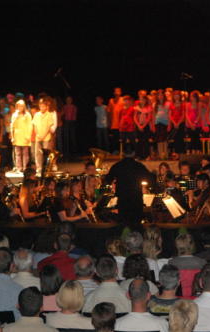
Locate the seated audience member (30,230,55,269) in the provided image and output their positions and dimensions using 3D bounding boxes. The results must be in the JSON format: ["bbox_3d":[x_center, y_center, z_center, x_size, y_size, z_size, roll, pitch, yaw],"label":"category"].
[{"bbox_3d":[-0.645,1.321,15.414,0.460,1.250,0.700,0,6,3],"label":"seated audience member"}]

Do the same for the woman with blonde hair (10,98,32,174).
[{"bbox_3d":[-1.625,-0.586,28.000,0.420,1.420,0.300,0,6,-2],"label":"woman with blonde hair"}]

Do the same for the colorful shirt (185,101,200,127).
[{"bbox_3d":[1.863,-1.096,31.000,0.310,0.510,0.200,1,6,7],"label":"colorful shirt"}]

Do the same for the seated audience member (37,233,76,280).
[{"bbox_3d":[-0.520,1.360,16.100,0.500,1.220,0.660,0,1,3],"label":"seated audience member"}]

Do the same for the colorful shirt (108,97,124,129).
[{"bbox_3d":[0.226,-1.150,31.300,0.337,0.688,0.220,0,1,6],"label":"colorful shirt"}]

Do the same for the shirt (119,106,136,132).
[{"bbox_3d":[0.473,-0.977,30.600,0.340,0.540,0.220,0,6,0],"label":"shirt"}]

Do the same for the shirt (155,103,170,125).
[{"bbox_3d":[1.196,-1.092,30.300,0.285,0.458,0.220,0,1,6],"label":"shirt"}]

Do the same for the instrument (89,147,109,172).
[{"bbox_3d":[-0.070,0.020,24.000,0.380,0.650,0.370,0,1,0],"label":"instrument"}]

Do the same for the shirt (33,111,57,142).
[{"bbox_3d":[-1.144,-0.759,28.000,0.452,0.615,0.250,0,1,-3],"label":"shirt"}]

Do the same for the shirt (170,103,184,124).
[{"bbox_3d":[1.522,-1.117,31.000,0.310,0.480,0.200,0,6,5],"label":"shirt"}]

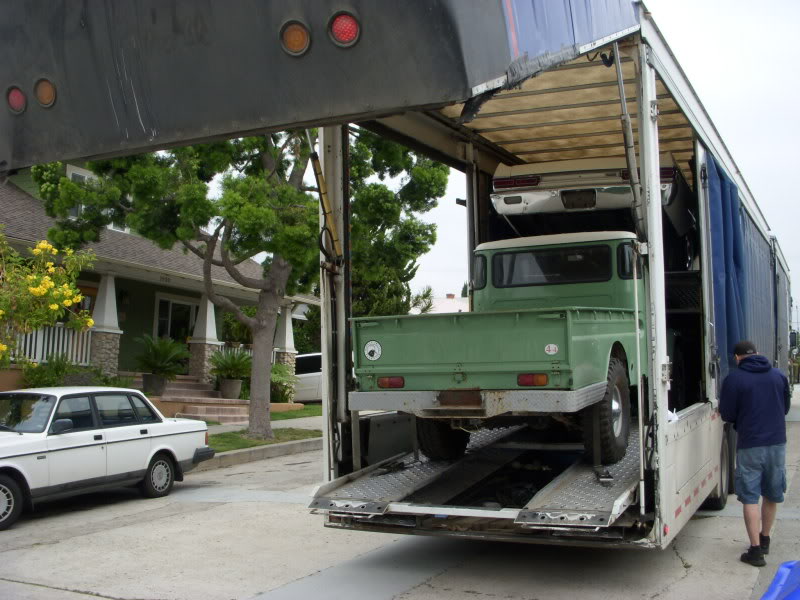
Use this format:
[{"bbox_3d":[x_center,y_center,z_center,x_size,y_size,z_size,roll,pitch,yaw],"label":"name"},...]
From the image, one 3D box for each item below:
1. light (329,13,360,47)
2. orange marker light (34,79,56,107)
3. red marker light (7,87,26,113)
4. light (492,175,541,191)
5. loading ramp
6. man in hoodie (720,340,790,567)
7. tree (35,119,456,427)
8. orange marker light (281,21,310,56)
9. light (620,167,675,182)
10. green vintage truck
[{"bbox_3d":[-0.199,-0.962,3.120,0.130,0.130,0.040,-2,22,29],"label":"light"},{"bbox_3d":[-1.578,-0.922,3.910,0.130,0.130,0.040,-2,22,29],"label":"orange marker light"},{"bbox_3d":[-1.749,-0.911,4.010,0.130,0.130,0.040,-2,22,29],"label":"red marker light"},{"bbox_3d":[1.182,-1.192,8.910,0.520,0.140,0.120,-3,-4,26],"label":"light"},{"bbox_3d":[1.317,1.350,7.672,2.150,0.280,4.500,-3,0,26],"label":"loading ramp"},{"bbox_3d":[2.761,1.192,6.820,0.570,1.690,0.500,0,-7,9],"label":"man in hoodie"},{"bbox_3d":[-3.208,-1.190,18.000,7.300,8.000,6.800,-2,-7,18],"label":"tree"},{"bbox_3d":[-0.384,-0.960,3.220,0.130,0.130,0.040,-2,22,29],"label":"orange marker light"},{"bbox_3d":[2.350,-1.191,8.337,0.520,0.140,0.120,-3,-4,26],"label":"light"},{"bbox_3d":[1.447,0.317,8.318,1.690,1.950,5.000,-3,0,26],"label":"green vintage truck"}]

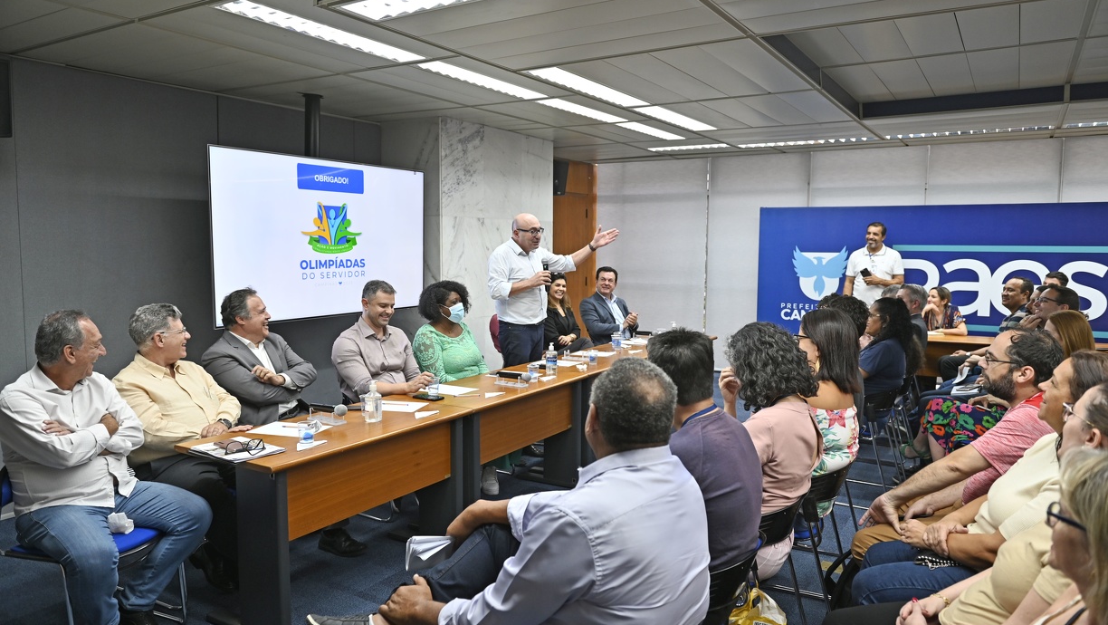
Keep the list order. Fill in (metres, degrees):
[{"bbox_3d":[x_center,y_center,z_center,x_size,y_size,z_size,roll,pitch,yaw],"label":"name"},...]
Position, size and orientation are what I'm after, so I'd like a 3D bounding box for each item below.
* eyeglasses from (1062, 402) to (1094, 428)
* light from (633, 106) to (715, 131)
[{"bbox_3d":[1.413,0.289,1.962,0.135,0.045,0.138,33,19,22],"label":"eyeglasses"},{"bbox_3d":[0.892,-1.412,5.340,0.190,0.060,1.180,4,7,32],"label":"light"}]

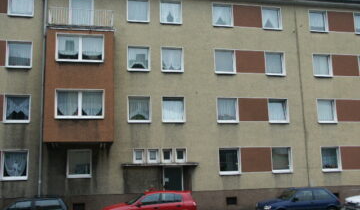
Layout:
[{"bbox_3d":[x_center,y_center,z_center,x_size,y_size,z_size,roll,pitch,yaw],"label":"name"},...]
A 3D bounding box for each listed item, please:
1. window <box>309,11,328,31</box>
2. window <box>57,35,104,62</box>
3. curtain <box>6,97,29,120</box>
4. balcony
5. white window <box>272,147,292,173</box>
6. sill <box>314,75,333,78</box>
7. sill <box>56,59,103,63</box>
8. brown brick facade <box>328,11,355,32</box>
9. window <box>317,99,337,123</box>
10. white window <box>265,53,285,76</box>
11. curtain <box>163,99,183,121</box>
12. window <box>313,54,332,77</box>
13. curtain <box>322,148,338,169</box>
[{"bbox_3d":[8.203,-4.935,22.739,1.218,1.335,0.150,1,-10,-12],"label":"window"},{"bbox_3d":[-4.674,-2.690,18.029,2.175,1.354,0.170,1,-10,-12],"label":"window"},{"bbox_3d":[-7.735,0.157,18.380,1.022,1.174,0.100,1,-10,-13],"label":"curtain"},{"bbox_3d":[-4.824,-3.977,18.961,3.006,0.989,1.513,1,-10,-12],"label":"balcony"},{"bbox_3d":[5.510,2.988,20.770,1.187,1.398,0.160,1,-10,-12],"label":"white window"},{"bbox_3d":[8.286,-1.641,22.177,1.228,0.100,0.200,1,-10,-12],"label":"sill"},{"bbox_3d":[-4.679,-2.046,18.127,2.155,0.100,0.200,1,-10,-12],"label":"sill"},{"bbox_3d":[9.668,-4.947,23.035,1.744,1.242,0.120,1,-10,-13],"label":"brown brick facade"},{"bbox_3d":[8.385,0.355,21.904,1.235,1.360,0.180,1,-10,-12],"label":"window"},{"bbox_3d":[5.344,-2.341,21.637,1.195,1.366,0.170,1,-10,-12],"label":"white window"},{"bbox_3d":[-0.331,0.281,20.230,1.109,1.107,0.100,1,-10,-12],"label":"curtain"},{"bbox_3d":[8.259,-2.256,22.277,1.216,1.347,0.180,1,-10,-13],"label":"window"},{"bbox_3d":[8.677,3.088,22.301,1.050,1.200,0.080,1,-10,-12],"label":"curtain"}]

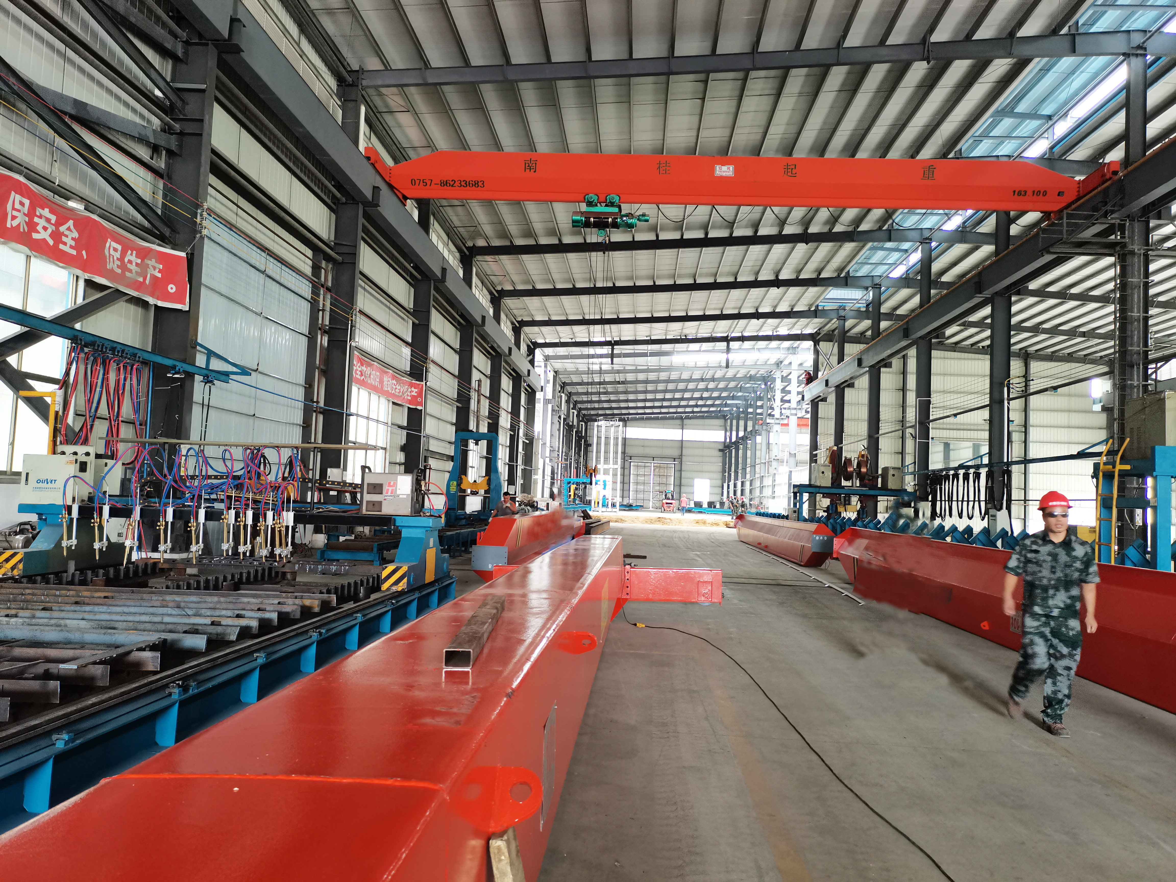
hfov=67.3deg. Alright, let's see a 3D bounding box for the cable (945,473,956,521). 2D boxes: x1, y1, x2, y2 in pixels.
[{"bbox_3d":[11.696,1.800,28.502,0.250,1.520,0.600,2,-4,3],"label":"cable"}]

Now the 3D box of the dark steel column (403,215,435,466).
[{"bbox_3d":[-5.311,-2.470,27.672,0.480,11.140,0.320,2,-4,3],"label":"dark steel column"}]

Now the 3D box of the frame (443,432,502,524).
[{"bbox_3d":[-3.310,1.409,25.993,1.540,3.360,0.800,2,-4,3],"label":"frame"}]

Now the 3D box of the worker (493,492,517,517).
[{"bbox_3d":[-1.834,1.917,19.349,0.550,1.620,0.420,3,-4,-11],"label":"worker"}]

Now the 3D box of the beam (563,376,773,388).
[{"bbox_3d":[6.937,-5.170,77.253,18.200,0.450,0.250,-1,-4,3],"label":"beam"}]

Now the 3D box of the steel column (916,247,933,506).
[{"bbox_3d":[12.880,-1.746,33.820,0.480,12.040,0.320,2,-4,3],"label":"steel column"}]

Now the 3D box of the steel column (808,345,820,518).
[{"bbox_3d":[14.100,-0.295,55.337,0.480,12.040,0.320,2,-4,3],"label":"steel column"}]

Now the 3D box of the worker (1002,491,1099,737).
[{"bbox_3d":[3.389,1.235,6.471,0.640,1.750,0.520,1,-4,16],"label":"worker"}]

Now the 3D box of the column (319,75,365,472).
[{"bbox_3d":[-5.717,-2.953,20.500,0.480,11.140,0.320,2,-4,3],"label":"column"}]

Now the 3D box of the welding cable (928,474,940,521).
[{"bbox_3d":[11.784,1.897,30.050,0.250,1.610,0.600,2,-4,3],"label":"welding cable"}]

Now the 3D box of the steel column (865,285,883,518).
[{"bbox_3d":[13.287,-1.262,40.993,0.480,12.040,0.320,2,-4,3],"label":"steel column"}]

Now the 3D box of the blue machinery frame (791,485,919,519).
[{"bbox_3d":[9.673,2.904,32.384,4.110,2.310,1.250,2,-4,3],"label":"blue machinery frame"}]

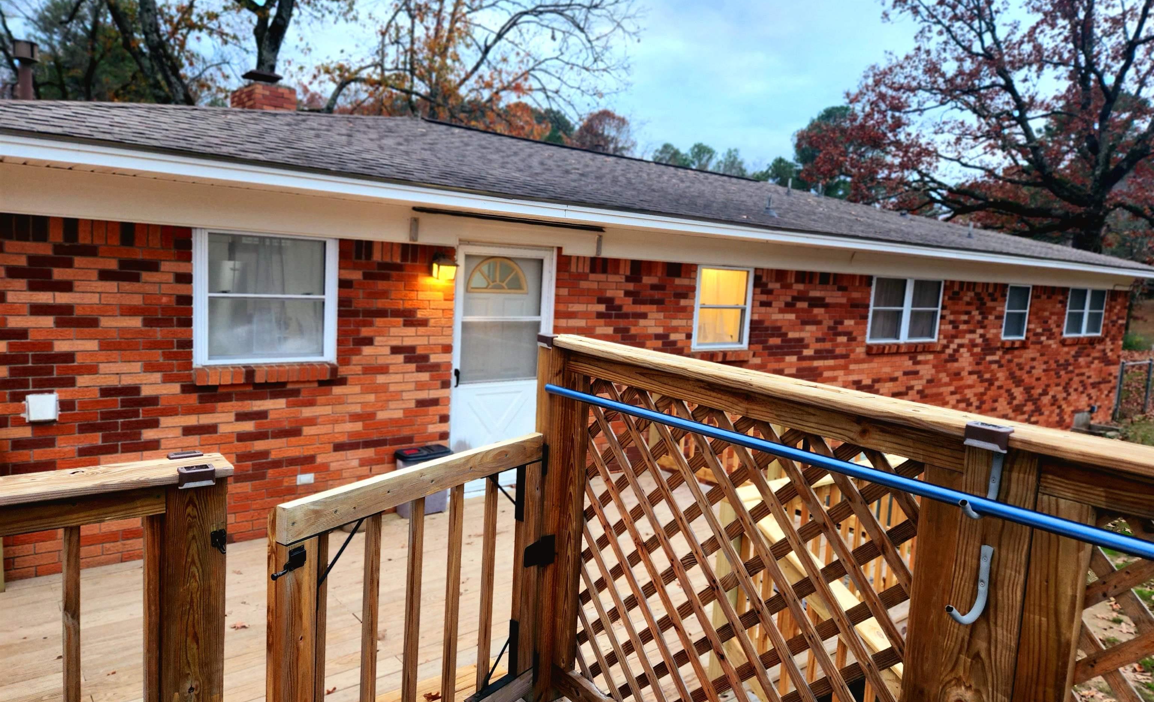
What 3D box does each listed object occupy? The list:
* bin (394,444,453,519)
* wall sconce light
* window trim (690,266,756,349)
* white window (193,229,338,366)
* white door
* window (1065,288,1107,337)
[{"bbox_3d":[-1.155,1.007,5.820,0.370,0.500,0.220,-2,8,-39],"label":"bin"},{"bbox_3d":[-0.989,-0.645,5.743,0.145,0.205,0.150,-2,8,-39],"label":"wall sconce light"},{"bbox_3d":[1.512,-0.432,7.882,0.868,0.862,0.090,-2,8,-39],"label":"window trim"},{"bbox_3d":[-2.023,-0.334,5.064,0.918,0.866,0.090,-2,8,-39],"label":"white window"},{"bbox_3d":[-0.604,0.172,6.283,0.950,2.040,0.100,-2,8,-39],"label":"white door"},{"bbox_3d":[9.304,-0.690,14.088,1.809,0.855,0.090,-2,8,-39],"label":"window"}]

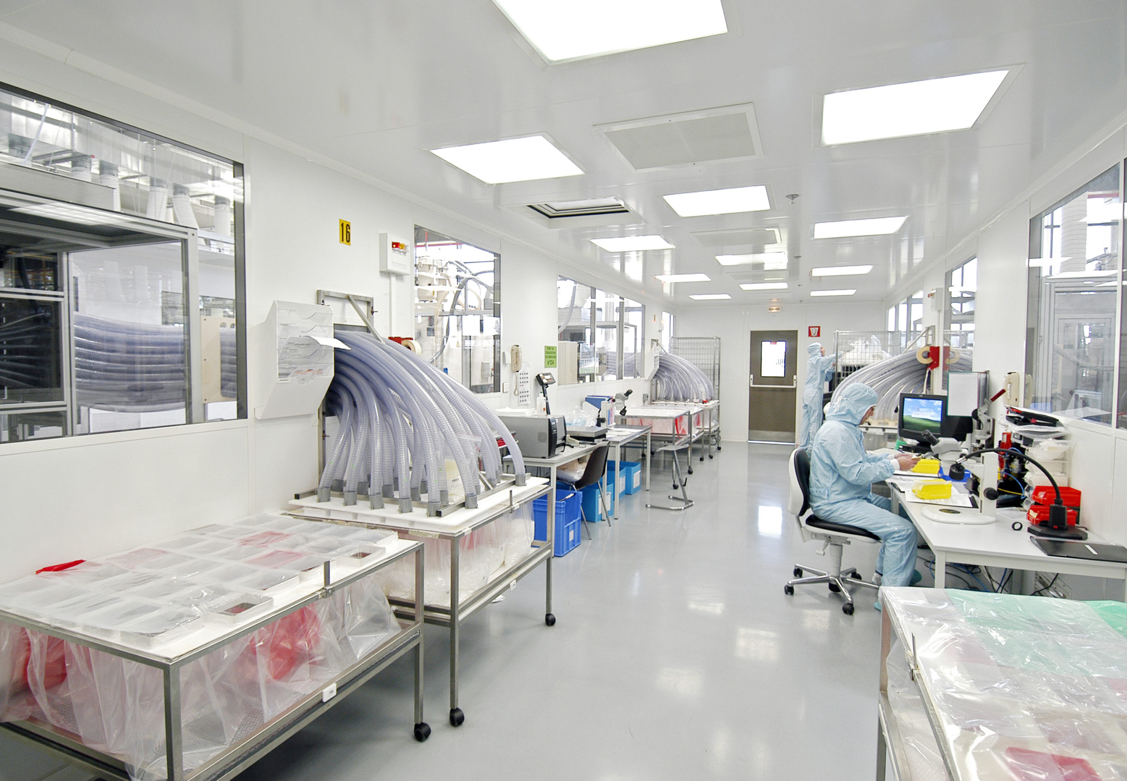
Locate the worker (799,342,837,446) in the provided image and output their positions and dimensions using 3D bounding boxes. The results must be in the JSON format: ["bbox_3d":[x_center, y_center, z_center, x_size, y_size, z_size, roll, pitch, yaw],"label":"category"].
[{"bbox_3d":[4.197,0.106,9.677,0.582,1.785,0.522,1,3,11],"label":"worker"}]

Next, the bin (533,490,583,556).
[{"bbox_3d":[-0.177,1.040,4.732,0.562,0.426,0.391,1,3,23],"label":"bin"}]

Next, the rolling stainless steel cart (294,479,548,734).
[{"bbox_3d":[-0.658,0.927,2.997,0.940,0.830,1.030,2,3,22],"label":"rolling stainless steel cart"}]

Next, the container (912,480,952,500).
[{"bbox_3d":[2.112,0.567,3.356,0.160,0.085,0.115,1,3,5],"label":"container"}]

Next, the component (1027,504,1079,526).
[{"bbox_3d":[2.241,0.572,2.700,0.166,0.077,0.108,1,3,23],"label":"component"}]

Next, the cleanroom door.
[{"bbox_3d":[3.787,-0.054,10.602,0.823,2.046,0.060,1,3,23],"label":"cleanroom door"}]

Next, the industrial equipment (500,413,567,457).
[{"bbox_3d":[-0.249,0.360,4.873,0.480,0.335,0.280,2,3,20],"label":"industrial equipment"}]

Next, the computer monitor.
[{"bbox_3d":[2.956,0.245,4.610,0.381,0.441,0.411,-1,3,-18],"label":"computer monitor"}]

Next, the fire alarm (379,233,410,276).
[{"bbox_3d":[-1.018,-0.822,3.567,0.057,0.212,0.235,2,3,22],"label":"fire alarm"}]

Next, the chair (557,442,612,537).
[{"bbox_3d":[0.123,0.845,5.188,0.540,0.780,0.480,2,3,26],"label":"chair"}]

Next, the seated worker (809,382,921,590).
[{"bbox_3d":[1.922,0.611,3.776,0.670,1.320,0.540,1,3,16],"label":"seated worker"}]

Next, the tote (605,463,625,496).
[{"bbox_3d":[0.440,1.018,6.475,0.431,0.301,0.311,1,3,23],"label":"tote"}]

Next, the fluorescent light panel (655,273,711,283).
[{"bbox_3d":[1.492,-1.419,7.342,0.610,0.050,0.610,2,3,22],"label":"fluorescent light panel"}]

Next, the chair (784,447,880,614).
[{"bbox_3d":[1.756,0.841,3.726,0.632,0.923,0.642,1,3,28],"label":"chair"}]

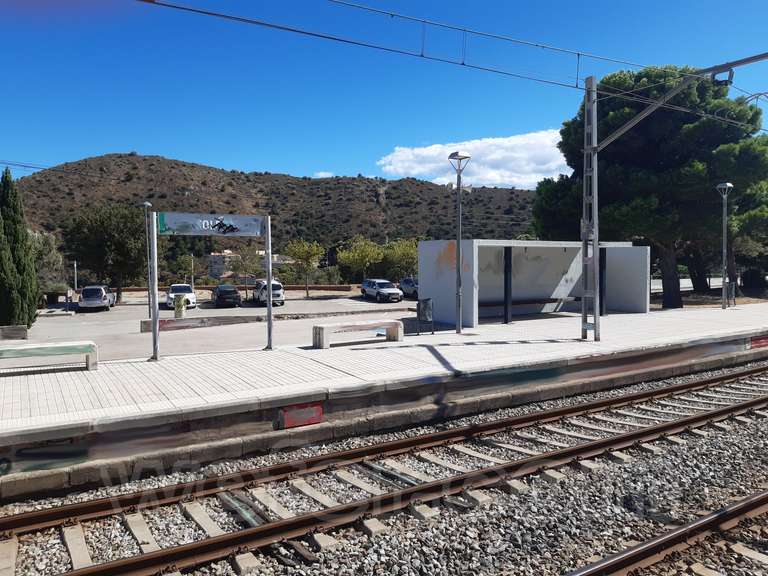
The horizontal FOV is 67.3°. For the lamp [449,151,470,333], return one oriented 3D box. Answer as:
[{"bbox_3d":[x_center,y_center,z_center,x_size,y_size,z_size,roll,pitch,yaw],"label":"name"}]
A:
[{"bbox_3d":[1.964,-1.167,15.000,0.600,4.669,0.600,0,3,0],"label":"lamp"}]

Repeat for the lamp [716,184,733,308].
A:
[{"bbox_3d":[13.680,-1.685,23.150,0.650,5.050,0.650,-1,1,-31],"label":"lamp"}]

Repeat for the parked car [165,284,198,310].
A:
[{"bbox_3d":[-13.530,0.530,38.700,1.820,1.500,4.330,-1,1,-19],"label":"parked car"}]

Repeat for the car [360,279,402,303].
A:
[{"bbox_3d":[-0.210,0.180,42.200,1.840,1.660,4.550,-1,1,-17],"label":"car"}]

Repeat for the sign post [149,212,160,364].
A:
[{"bbox_3d":[-4.655,-0.037,11.720,0.120,3.000,0.120,-1,1,-31],"label":"sign post"}]

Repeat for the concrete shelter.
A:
[{"bbox_3d":[5.178,-0.271,19.142,8.007,2.462,2.660,-2,3,-32],"label":"concrete shelter"}]

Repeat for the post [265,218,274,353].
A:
[{"bbox_3d":[-2.438,-0.100,12.252,0.100,2.842,0.100,-2,3,-32],"label":"post"}]

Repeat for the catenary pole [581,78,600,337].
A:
[{"bbox_3d":[4.990,-1.900,13.850,0.200,6.360,0.420,-1,1,-31],"label":"catenary pole"}]

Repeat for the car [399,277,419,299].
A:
[{"bbox_3d":[2.617,-0.056,42.562,1.800,1.650,4.400,-1,3,-20],"label":"car"}]

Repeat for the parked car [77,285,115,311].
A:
[{"bbox_3d":[-18.467,0.551,37.265,1.750,1.530,4.300,-1,3,-20],"label":"parked car"}]

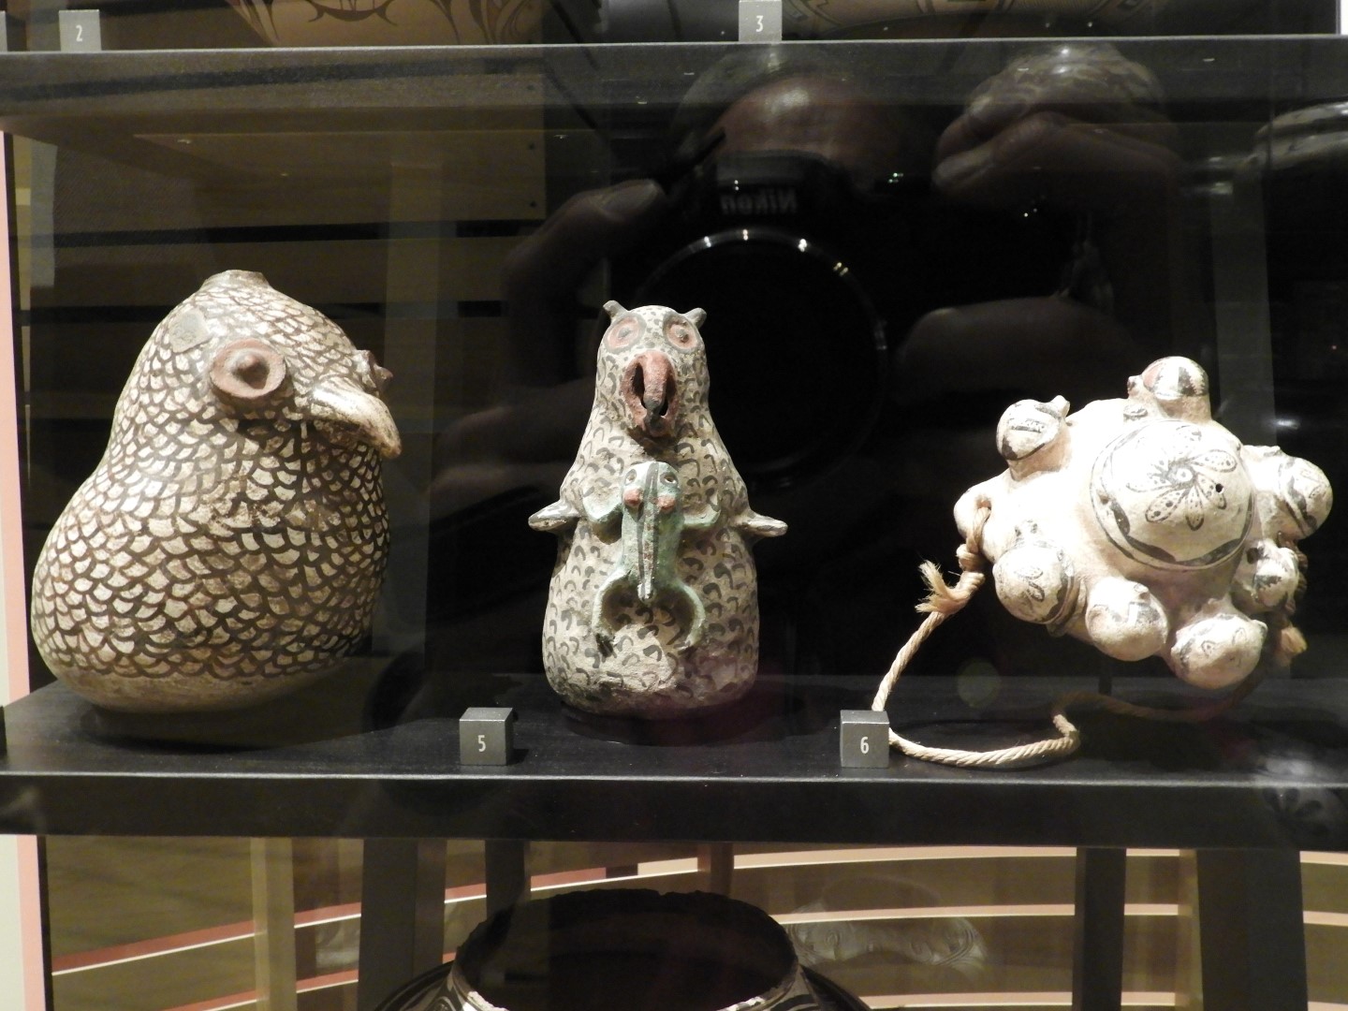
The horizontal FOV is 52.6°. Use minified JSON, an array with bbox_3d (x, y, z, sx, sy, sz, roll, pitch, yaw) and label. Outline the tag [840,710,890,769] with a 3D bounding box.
[{"bbox_3d":[0.084,0.103,0.601,0.020,0.020,0.020,0,7,5],"label":"tag"}]

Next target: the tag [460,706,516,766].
[{"bbox_3d":[-0.083,0.103,0.608,0.020,0.020,0.020,0,7,3],"label":"tag"}]

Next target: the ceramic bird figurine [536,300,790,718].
[{"bbox_3d":[-0.008,0.002,0.654,0.123,0.195,0.114,0,7,0],"label":"ceramic bird figurine"}]

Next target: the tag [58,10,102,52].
[{"bbox_3d":[-0.287,-0.231,0.670,0.020,0.020,0.020,0,7,4],"label":"tag"}]

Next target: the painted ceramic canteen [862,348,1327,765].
[{"bbox_3d":[0.207,0.018,0.649,0.227,0.175,0.136,0,7,2],"label":"painted ceramic canteen"}]

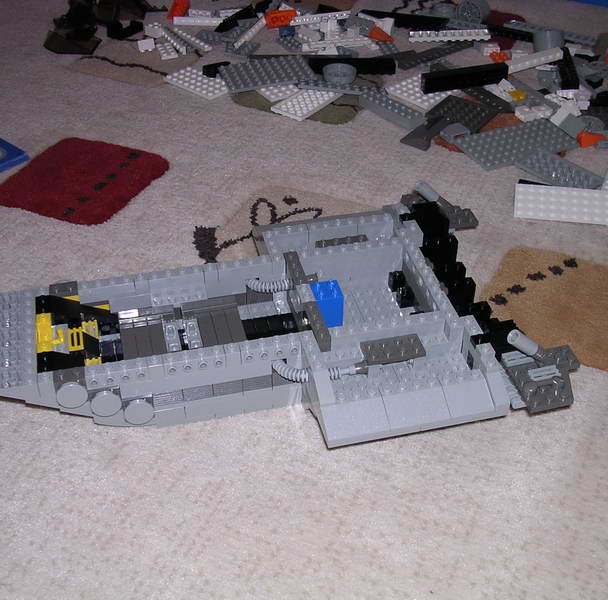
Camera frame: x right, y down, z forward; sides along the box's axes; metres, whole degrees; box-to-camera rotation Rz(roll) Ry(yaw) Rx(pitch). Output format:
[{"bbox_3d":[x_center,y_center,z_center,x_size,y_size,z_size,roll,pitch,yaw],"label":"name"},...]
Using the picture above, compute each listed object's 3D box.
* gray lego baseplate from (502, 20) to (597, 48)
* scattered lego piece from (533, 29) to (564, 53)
[{"bbox_3d":[0.259,-0.281,0.921,0.096,0.005,0.016,16,41,17],"label":"gray lego baseplate"},{"bbox_3d":[0.243,-0.255,0.878,0.026,0.020,0.026,11,40,12],"label":"scattered lego piece"}]

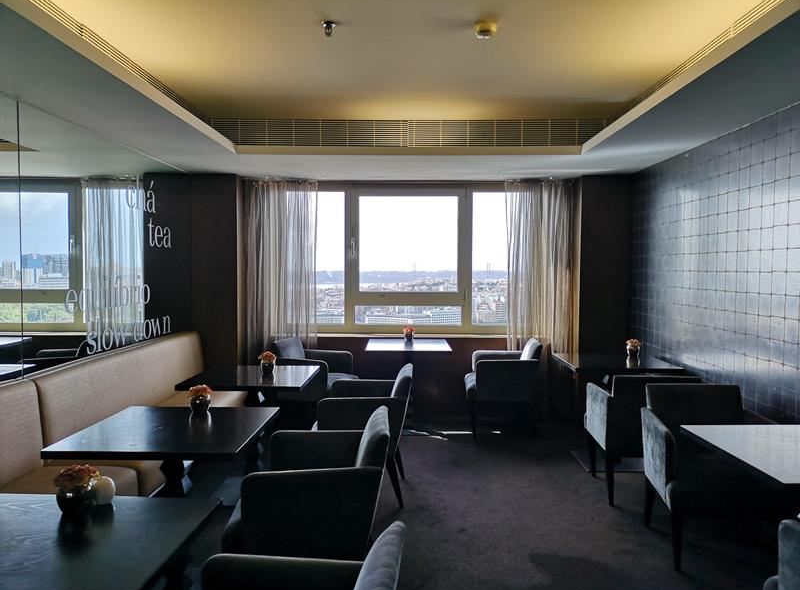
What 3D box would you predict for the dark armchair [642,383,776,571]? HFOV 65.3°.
[{"bbox_3d":[1.605,0.908,3.203,0.590,0.785,0.640,0,3,1],"label":"dark armchair"}]

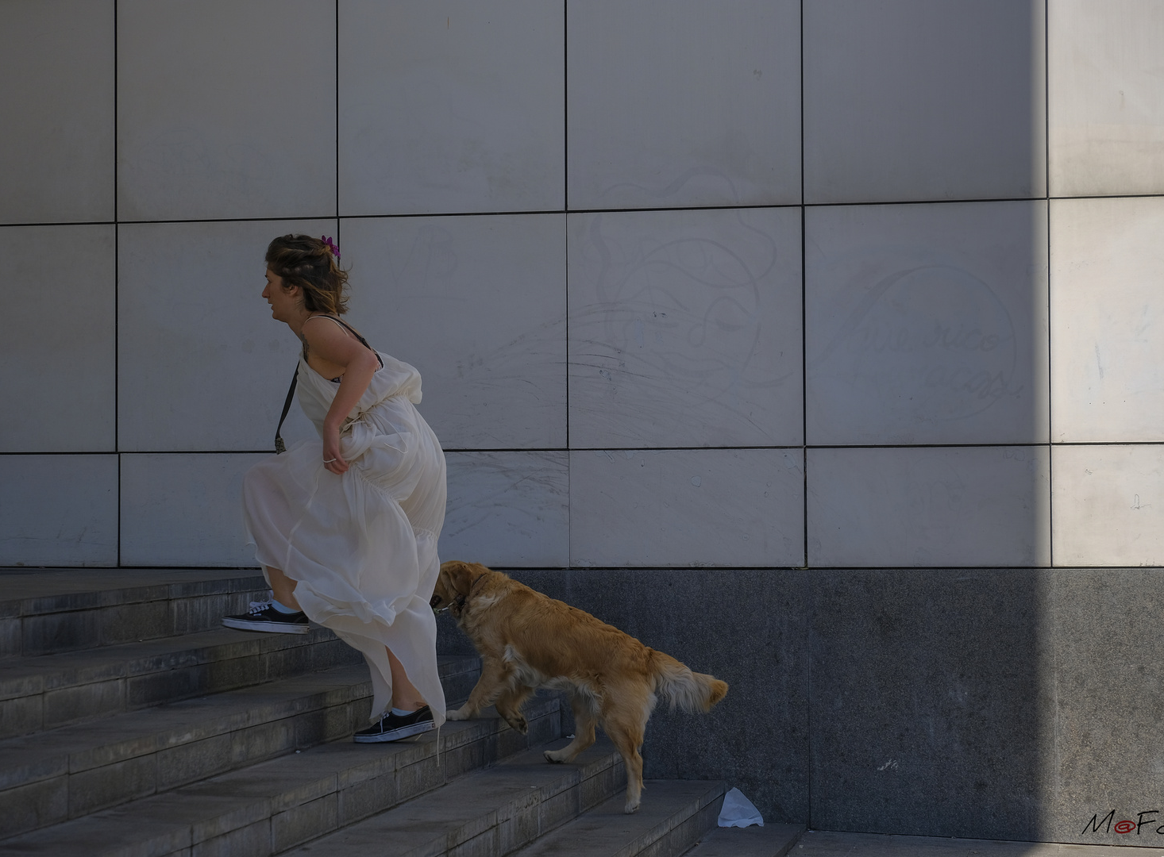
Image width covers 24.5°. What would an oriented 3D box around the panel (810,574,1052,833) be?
[{"bbox_3d":[1.260,0.992,9.723,0.874,0.960,0.040,-1,-1,11],"label":"panel"}]

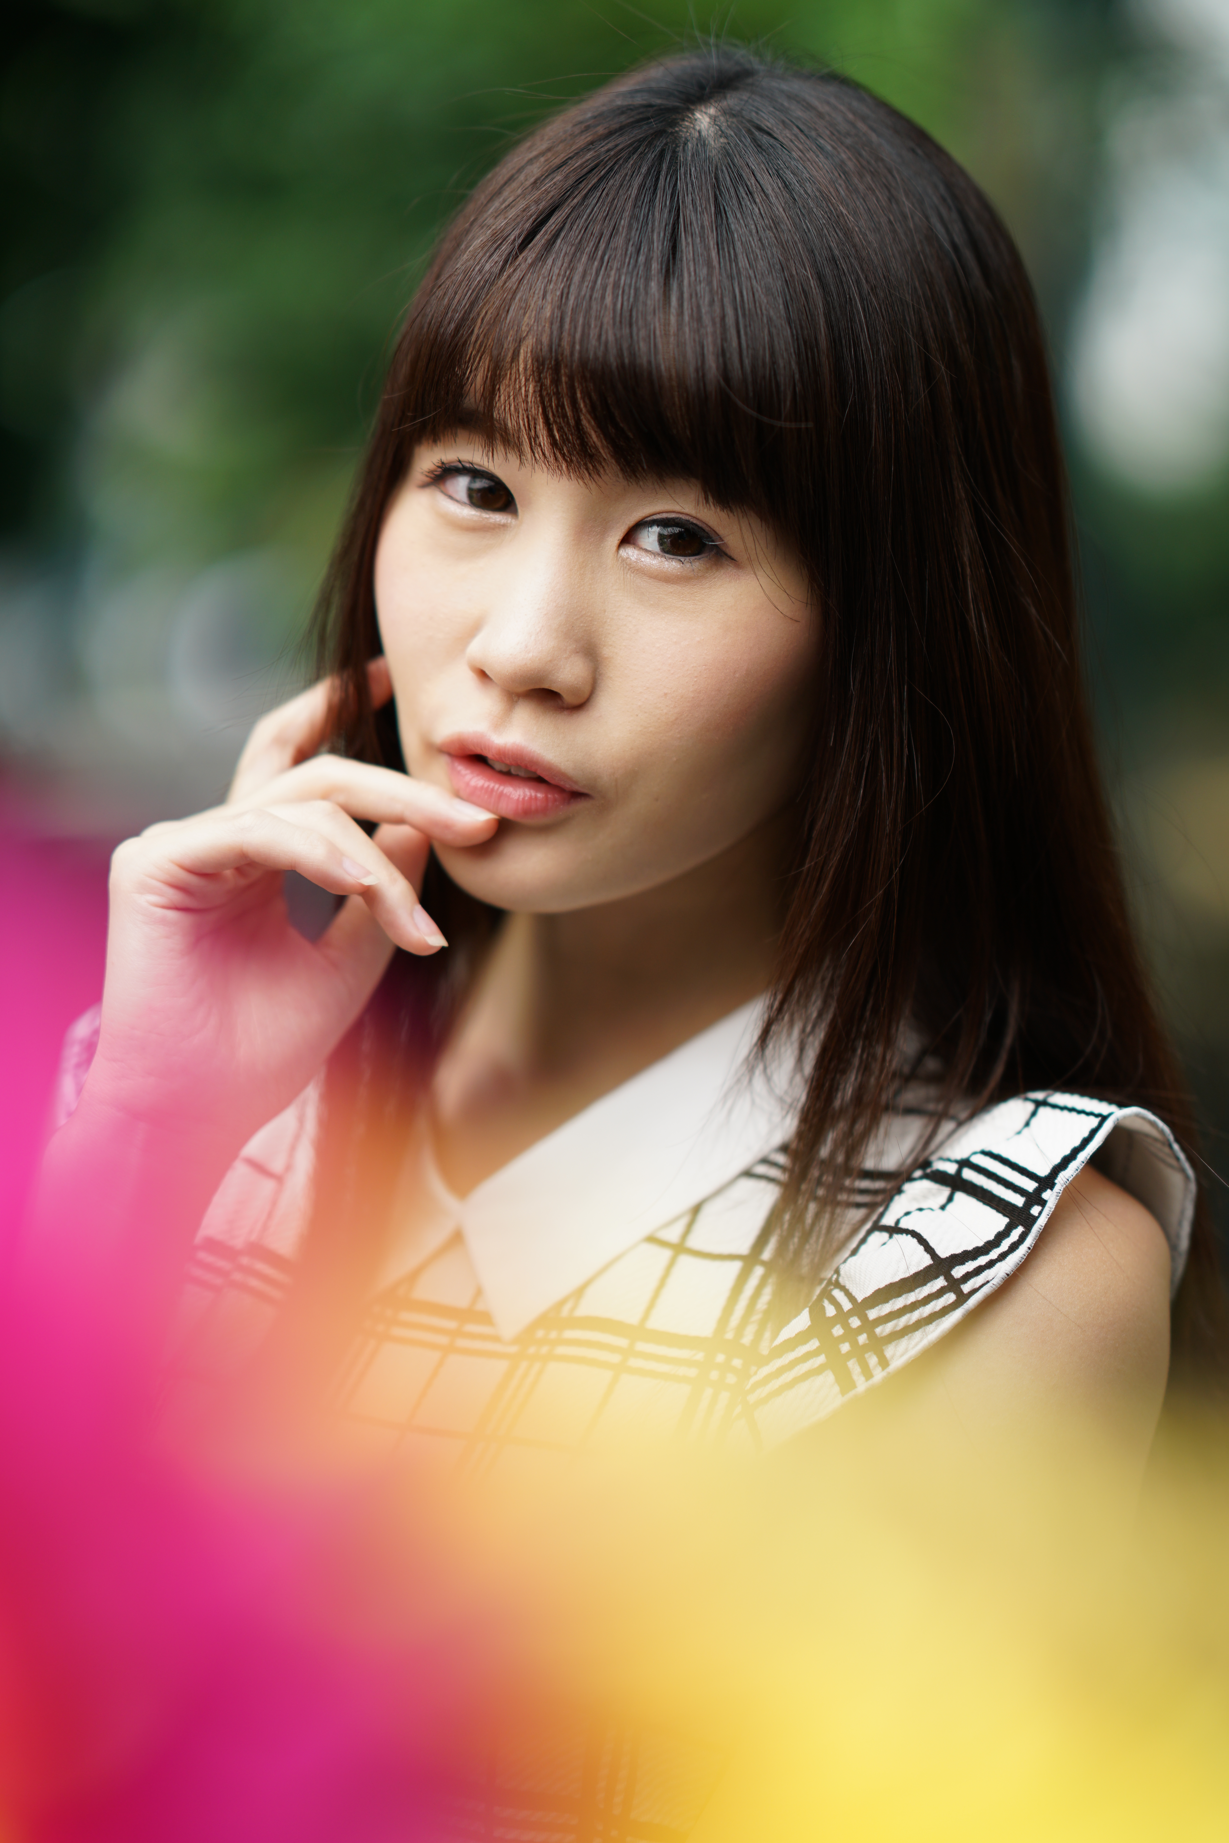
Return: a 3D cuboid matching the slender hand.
[{"bbox_3d":[-0.087,-0.004,1.180,0.092,0.130,0.100,8,8,34],"label":"slender hand"}]

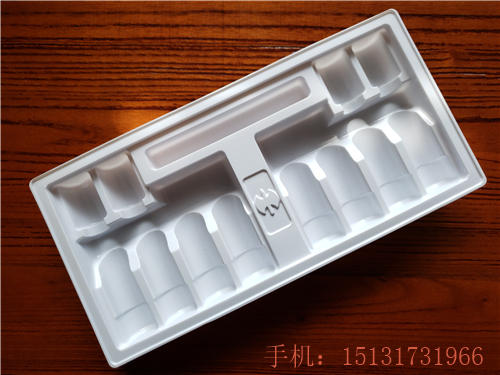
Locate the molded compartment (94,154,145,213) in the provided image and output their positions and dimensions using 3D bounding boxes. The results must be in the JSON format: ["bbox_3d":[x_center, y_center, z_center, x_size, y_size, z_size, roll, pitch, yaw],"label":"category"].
[{"bbox_3d":[-0.094,-0.004,0.279,0.026,0.020,0.034,-26,86,-1],"label":"molded compartment"}]

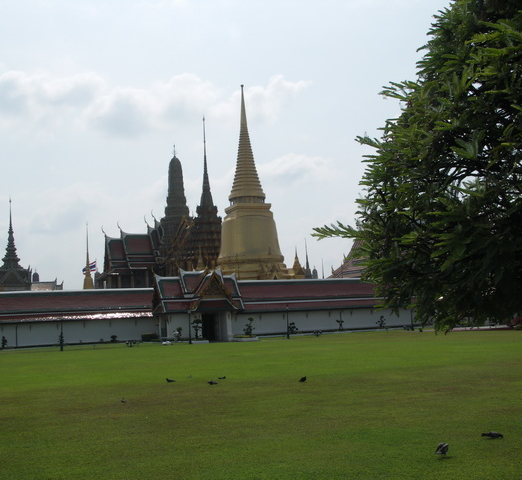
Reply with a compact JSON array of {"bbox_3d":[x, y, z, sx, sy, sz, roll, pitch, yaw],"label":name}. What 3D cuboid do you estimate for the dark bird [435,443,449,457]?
[{"bbox_3d":[2.114,2.448,8.233,0.130,0.180,0.240,-9,-9,44],"label":"dark bird"}]

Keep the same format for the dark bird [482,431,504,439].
[{"bbox_3d":[3.049,2.554,9.250,0.290,0.120,0.110,-3,-7,5],"label":"dark bird"}]

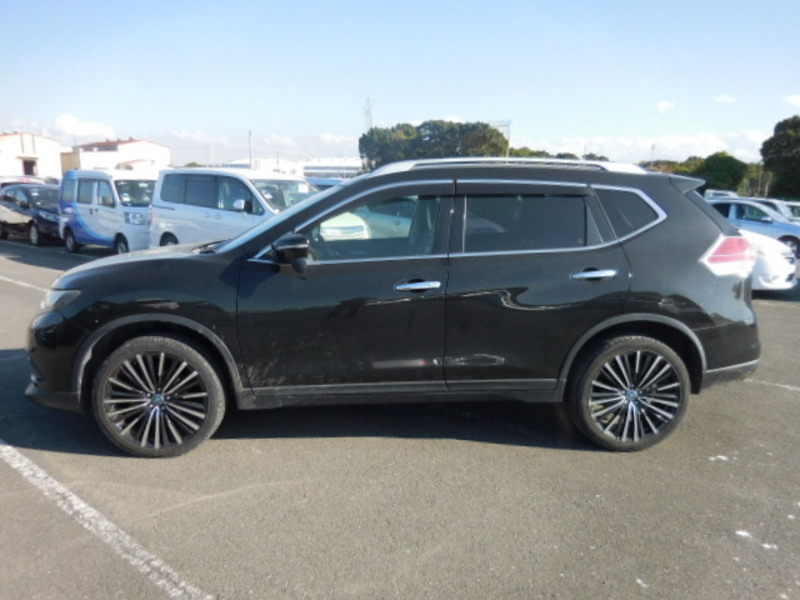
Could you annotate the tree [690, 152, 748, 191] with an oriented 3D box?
[{"bbox_3d":[32.117,-11.800,58.735,5.500,6.200,5.500,1,10,0],"label":"tree"}]

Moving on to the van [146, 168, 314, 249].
[{"bbox_3d":[-2.670,-1.410,10.580,4.550,1.850,1.700,9,13,38],"label":"van"}]

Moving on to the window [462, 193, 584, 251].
[{"bbox_3d":[0.714,-0.440,3.294,0.700,0.350,0.060,0,-9,-4],"label":"window"}]

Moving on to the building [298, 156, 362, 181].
[{"bbox_3d":[-13.625,-24.585,118.516,16.000,8.300,12.000,0,10,-7],"label":"building"}]

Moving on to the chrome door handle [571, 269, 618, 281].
[{"bbox_3d":[1.098,-0.144,3.261,0.260,0.048,0.055,0,10,-4],"label":"chrome door handle"}]

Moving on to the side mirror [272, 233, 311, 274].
[{"bbox_3d":[-0.565,-0.244,3.023,0.180,0.190,0.230,0,11,-4],"label":"side mirror"}]

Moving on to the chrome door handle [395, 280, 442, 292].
[{"bbox_3d":[0.099,-0.077,3.155,0.245,0.045,0.055,-4,11,-3],"label":"chrome door handle"}]

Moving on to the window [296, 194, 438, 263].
[{"bbox_3d":[-0.166,-0.408,3.255,0.770,0.410,0.080,0,-4,-4],"label":"window"}]

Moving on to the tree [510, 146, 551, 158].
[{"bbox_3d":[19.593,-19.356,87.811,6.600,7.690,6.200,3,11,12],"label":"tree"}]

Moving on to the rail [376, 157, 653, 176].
[{"bbox_3d":[0.655,-0.785,3.428,1.670,0.110,0.075,-1,11,-4],"label":"rail"}]

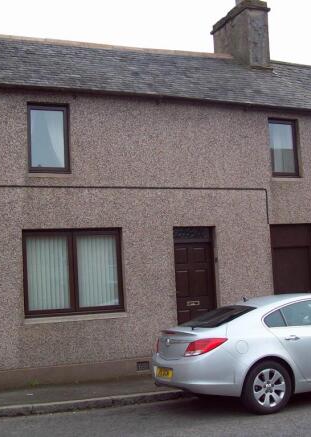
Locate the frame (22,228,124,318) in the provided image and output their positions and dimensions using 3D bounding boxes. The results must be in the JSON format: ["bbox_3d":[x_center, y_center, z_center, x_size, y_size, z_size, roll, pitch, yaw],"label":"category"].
[{"bbox_3d":[-1.341,0.887,9.968,1.574,1.251,0.090,0,-6,-24],"label":"frame"}]

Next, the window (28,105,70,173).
[{"bbox_3d":[-1.760,-1.289,9.954,0.692,1.159,0.100,0,-6,-24],"label":"window"}]

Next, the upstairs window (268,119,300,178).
[{"bbox_3d":[2.473,-1.349,11.807,0.670,1.152,0.100,0,-6,-24],"label":"upstairs window"}]

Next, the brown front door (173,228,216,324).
[{"bbox_3d":[0.700,1.342,10.749,0.836,2.370,0.100,0,-6,-24],"label":"brown front door"}]

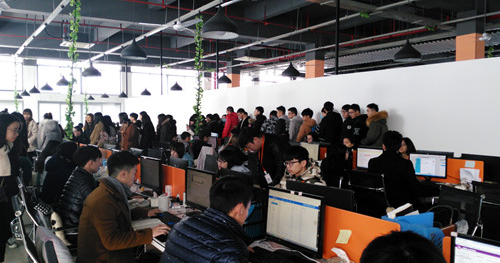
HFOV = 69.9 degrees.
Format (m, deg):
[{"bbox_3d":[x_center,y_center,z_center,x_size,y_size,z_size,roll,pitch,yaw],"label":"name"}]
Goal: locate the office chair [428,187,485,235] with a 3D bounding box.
[{"bbox_3d":[1.996,0.934,3.300,0.600,0.900,0.560,-2,3,-33],"label":"office chair"}]

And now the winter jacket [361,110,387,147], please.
[{"bbox_3d":[2.183,0.110,6.250,0.440,0.840,0.520,1,2,25],"label":"winter jacket"}]

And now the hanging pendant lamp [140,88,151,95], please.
[{"bbox_3d":[-3.255,-1.252,11.200,0.320,0.250,0.320,-5,5,-38],"label":"hanging pendant lamp"}]

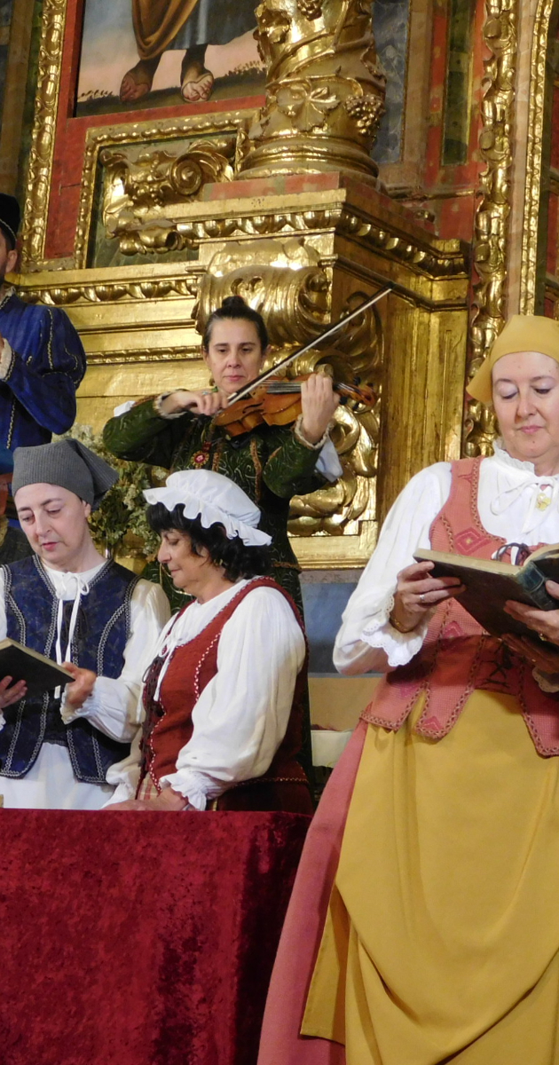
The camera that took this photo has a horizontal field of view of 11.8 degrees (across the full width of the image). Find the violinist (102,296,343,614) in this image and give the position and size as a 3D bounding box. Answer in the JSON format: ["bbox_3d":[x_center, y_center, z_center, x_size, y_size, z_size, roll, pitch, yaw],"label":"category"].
[{"bbox_3d":[-0.167,0.216,6.899,0.620,1.640,0.480,3,-6,0],"label":"violinist"}]

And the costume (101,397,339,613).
[{"bbox_3d":[-0.165,0.338,6.914,0.620,1.360,0.460,3,-6,0],"label":"costume"}]

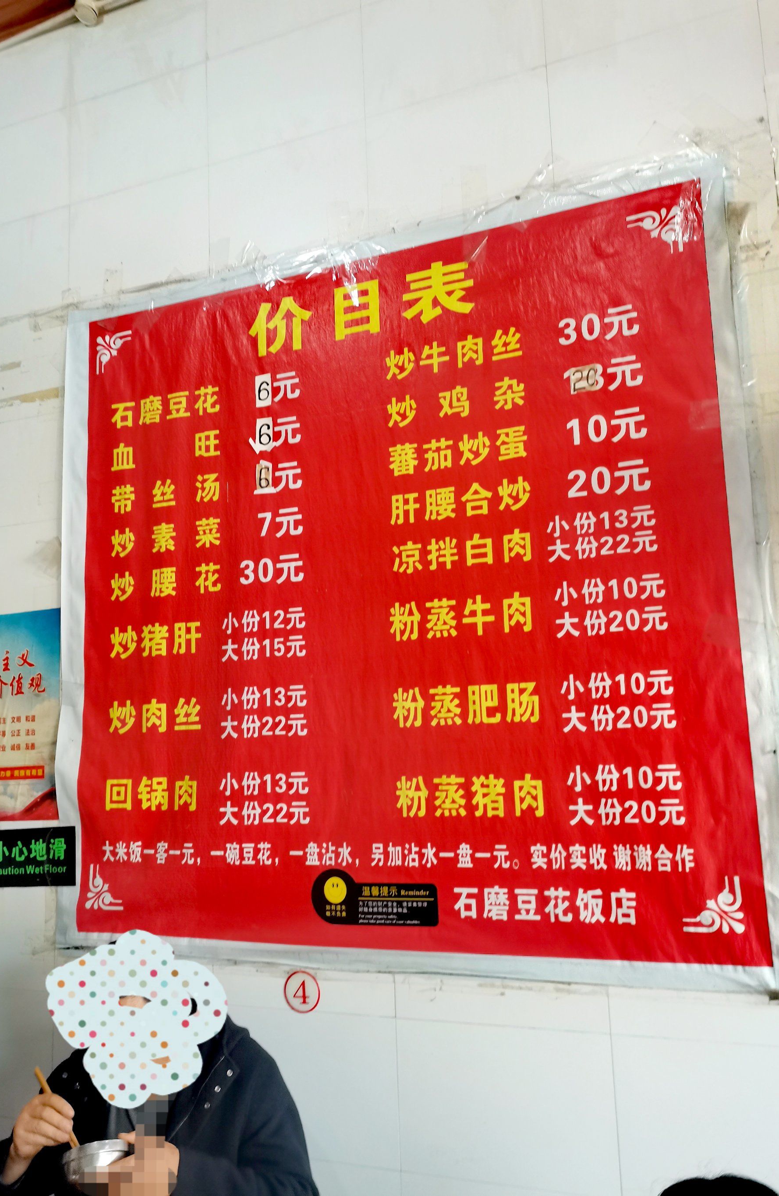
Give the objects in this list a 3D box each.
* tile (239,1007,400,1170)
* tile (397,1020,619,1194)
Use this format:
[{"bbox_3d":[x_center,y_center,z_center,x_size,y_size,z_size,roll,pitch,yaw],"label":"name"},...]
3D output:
[{"bbox_3d":[-0.187,1.058,1.963,0.450,0.300,0.010,-5,-9,20],"label":"tile"},{"bbox_3d":[0.234,1.019,1.809,0.450,0.300,0.010,-5,-9,20],"label":"tile"}]

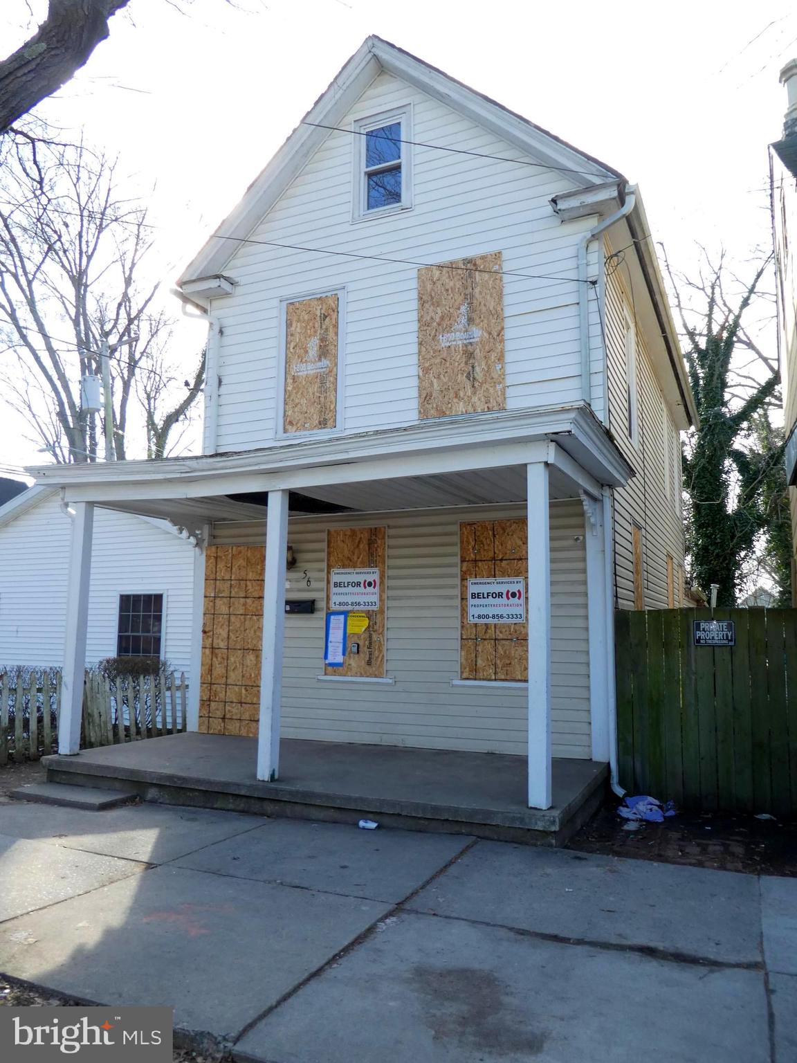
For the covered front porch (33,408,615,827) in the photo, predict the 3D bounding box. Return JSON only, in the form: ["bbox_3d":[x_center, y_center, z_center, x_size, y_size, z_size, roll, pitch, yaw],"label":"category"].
[{"bbox_3d":[-0.713,0.761,7.110,5.462,3.025,2.363,-3,-8,24],"label":"covered front porch"}]

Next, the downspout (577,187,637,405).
[{"bbox_3d":[2.101,-2.282,7.378,0.619,2.188,0.288,-3,-8,24],"label":"downspout"}]

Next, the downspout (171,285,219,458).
[{"bbox_3d":[-2.623,-2.037,9.529,0.663,2.213,0.275,-3,-8,24],"label":"downspout"}]

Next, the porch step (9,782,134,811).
[{"bbox_3d":[-2.908,2.368,6.589,1.056,0.069,0.431,-3,-8,24],"label":"porch step"}]

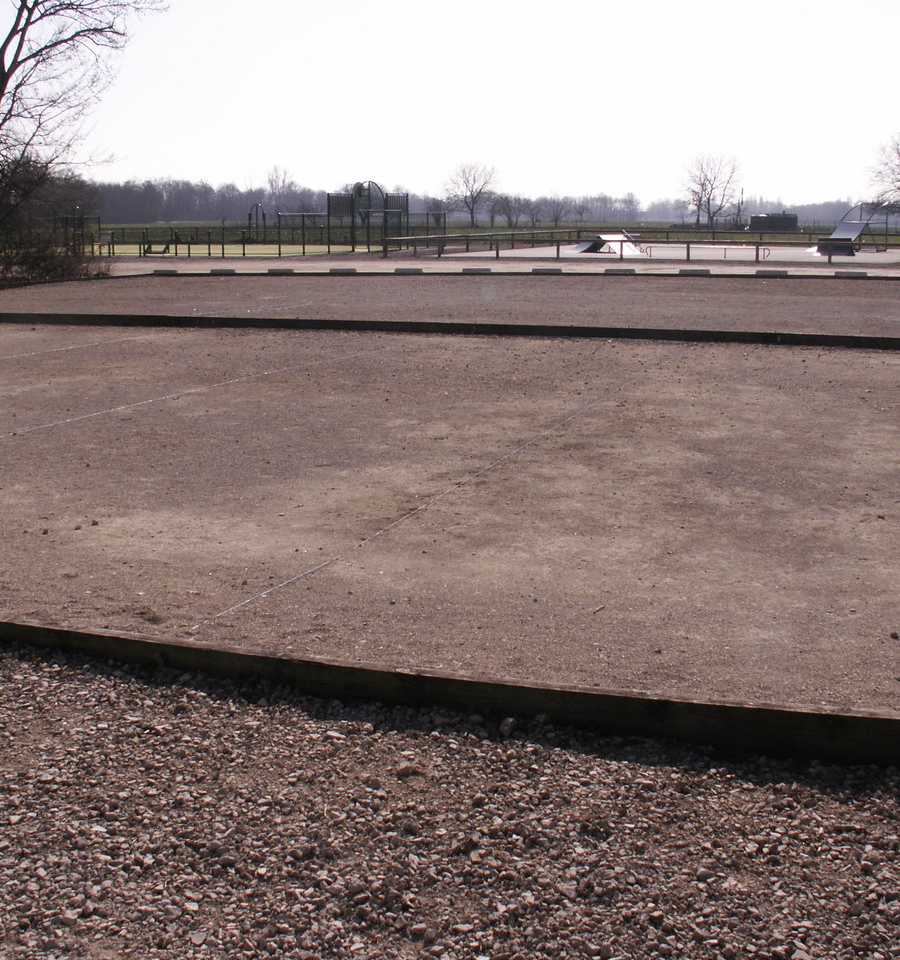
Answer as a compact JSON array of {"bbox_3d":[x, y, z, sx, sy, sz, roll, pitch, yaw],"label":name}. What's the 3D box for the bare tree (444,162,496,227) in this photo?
[{"bbox_3d":[3.172,-44.069,200.232,7.803,9.822,7.803,0,11,0],"label":"bare tree"}]

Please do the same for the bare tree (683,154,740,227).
[{"bbox_3d":[44.372,-48.919,219.606,9.544,12.255,9.544,0,11,0],"label":"bare tree"}]

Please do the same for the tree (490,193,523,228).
[{"bbox_3d":[8.761,-41.783,200.689,4.813,5.465,4.813,0,11,0],"label":"tree"}]

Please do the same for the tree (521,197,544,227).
[{"bbox_3d":[12.795,-41.598,200.722,3.610,4.632,3.610,0,11,0],"label":"tree"}]

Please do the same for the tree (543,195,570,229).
[{"bbox_3d":[16.672,-41.633,200.710,3.911,5.162,3.911,0,11,0],"label":"tree"}]

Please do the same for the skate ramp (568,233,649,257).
[{"bbox_3d":[7.640,-11.512,62.959,3.900,1.060,2.600,2,12,10],"label":"skate ramp"}]

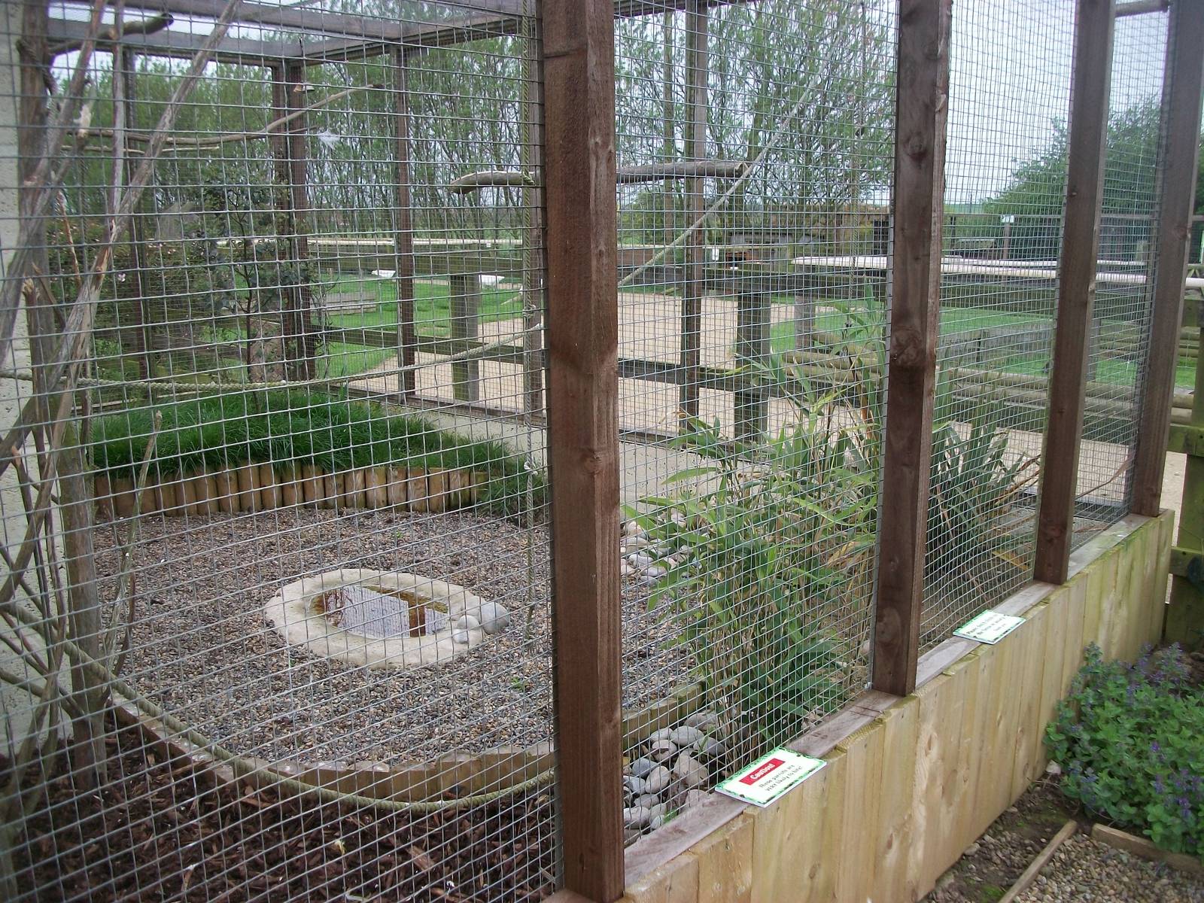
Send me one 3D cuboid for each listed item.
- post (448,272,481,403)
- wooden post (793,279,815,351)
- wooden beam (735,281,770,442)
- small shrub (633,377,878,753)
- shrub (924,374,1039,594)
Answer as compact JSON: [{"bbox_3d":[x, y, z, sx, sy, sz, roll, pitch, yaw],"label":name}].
[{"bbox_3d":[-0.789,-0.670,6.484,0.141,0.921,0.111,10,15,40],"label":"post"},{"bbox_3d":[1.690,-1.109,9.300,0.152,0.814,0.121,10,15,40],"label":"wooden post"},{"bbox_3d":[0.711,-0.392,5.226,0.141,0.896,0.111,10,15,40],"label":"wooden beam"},{"bbox_3d":[0.370,0.234,2.518,0.576,0.838,0.505,2,12,9],"label":"small shrub"},{"bbox_3d":[1.166,0.078,3.452,0.434,0.667,0.424,4,13,19],"label":"shrub"}]

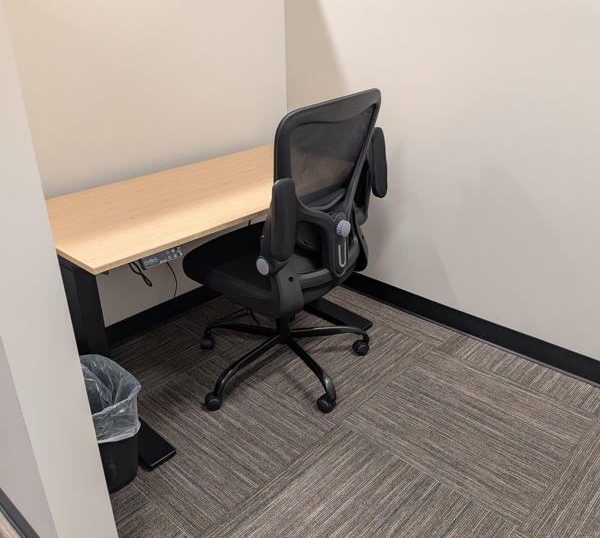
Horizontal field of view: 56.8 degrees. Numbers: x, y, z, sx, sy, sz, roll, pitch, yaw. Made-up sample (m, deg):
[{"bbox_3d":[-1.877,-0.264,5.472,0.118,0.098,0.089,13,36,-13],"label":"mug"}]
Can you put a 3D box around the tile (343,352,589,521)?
[{"bbox_3d":[0.564,0.504,1.863,0.607,0.008,0.607,22,33,38],"label":"tile"}]

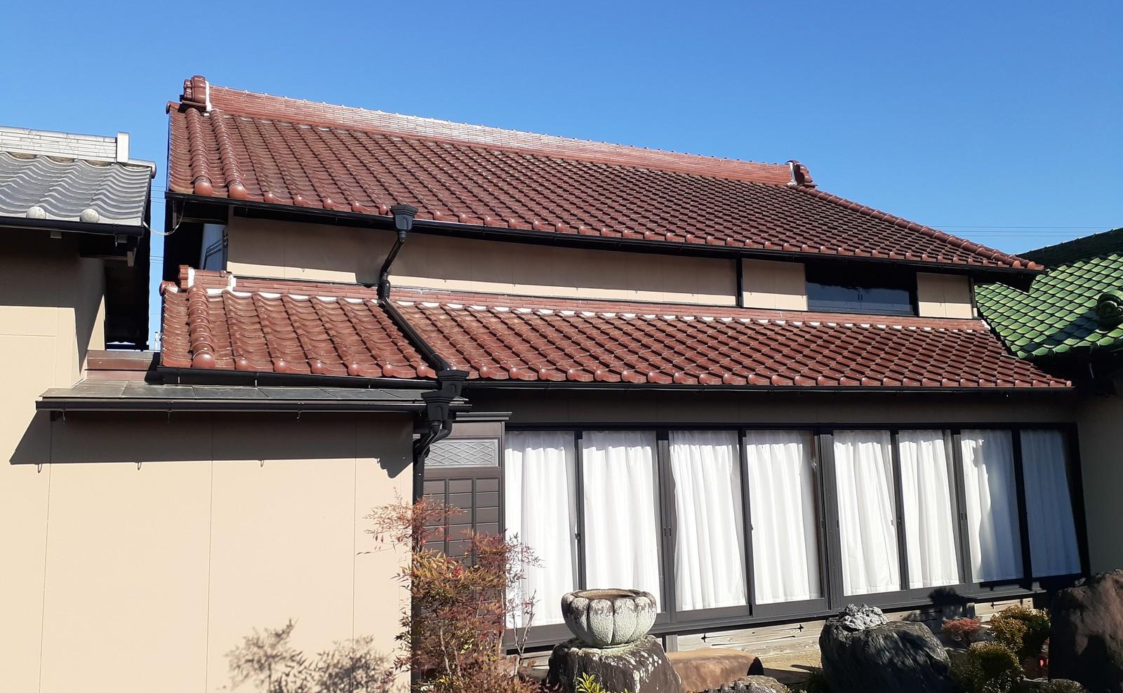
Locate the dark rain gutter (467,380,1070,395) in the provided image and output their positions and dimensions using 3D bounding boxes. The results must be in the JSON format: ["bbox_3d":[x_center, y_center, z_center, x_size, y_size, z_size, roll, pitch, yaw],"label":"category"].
[{"bbox_3d":[2.484,0.402,8.538,7.156,0.090,0.115,2,-8,-22],"label":"dark rain gutter"}]

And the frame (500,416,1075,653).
[{"bbox_3d":[2.756,1.734,8.902,7.048,1.915,0.160,2,-8,-22],"label":"frame"}]

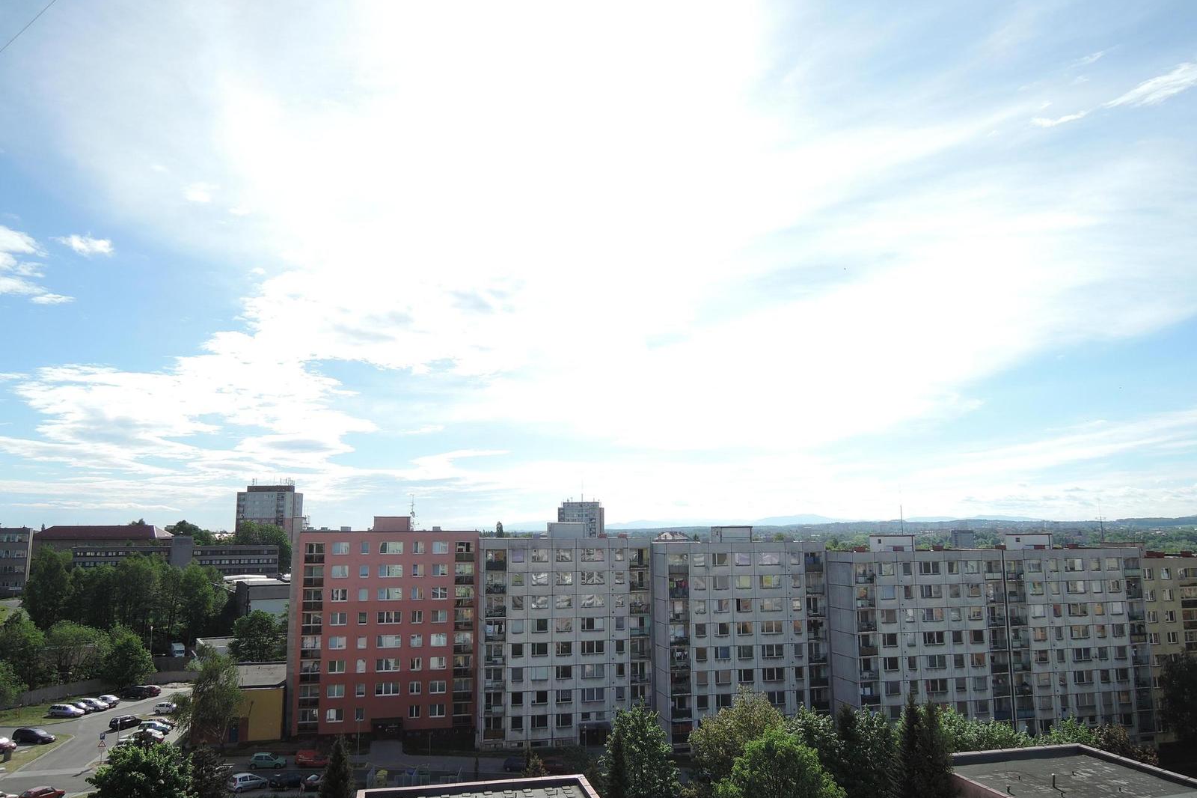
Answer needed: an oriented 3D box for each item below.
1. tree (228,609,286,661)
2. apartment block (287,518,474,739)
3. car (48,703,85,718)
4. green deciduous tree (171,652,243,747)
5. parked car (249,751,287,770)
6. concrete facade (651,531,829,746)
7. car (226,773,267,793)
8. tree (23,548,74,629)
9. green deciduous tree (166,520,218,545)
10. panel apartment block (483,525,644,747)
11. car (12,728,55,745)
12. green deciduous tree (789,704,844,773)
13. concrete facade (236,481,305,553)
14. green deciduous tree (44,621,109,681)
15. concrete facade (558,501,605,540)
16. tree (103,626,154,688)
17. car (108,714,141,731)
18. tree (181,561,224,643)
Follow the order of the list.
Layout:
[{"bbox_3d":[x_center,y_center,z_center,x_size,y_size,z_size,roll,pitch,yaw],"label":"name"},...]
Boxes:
[{"bbox_3d":[-52.410,38.440,128.380,8.400,11.620,8.200,3,-9,-21],"label":"tree"},{"bbox_3d":[-26.950,28.930,107.140,21.500,27.010,11.500,2,-9,-13],"label":"apartment block"},{"bbox_3d":[-75.220,44.130,117.620,4.400,1.470,1.740,0,-8,-2],"label":"car"},{"bbox_3d":[-47.310,36.200,99.790,7.600,11.200,7.400,4,-9,-24],"label":"green deciduous tree"},{"bbox_3d":[-35.240,38.550,88.700,3.750,1.440,1.640,0,-9,-5],"label":"parked car"},{"bbox_3d":[17.620,30.140,107.960,21.500,26.520,11.500,2,-9,-13],"label":"concrete facade"},{"bbox_3d":[-36.120,39.340,85.470,3.820,1.520,1.690,7,-11,-40],"label":"car"},{"bbox_3d":[-104.590,36.570,158.000,8.000,16.150,8.000,5,-11,-32],"label":"tree"},{"bbox_3d":[-168.900,59.690,345.000,17.000,18.480,17.000,4,-10,-25],"label":"green deciduous tree"},{"bbox_3d":[-4.740,29.550,107.430,21.200,26.700,11.500,2,-9,-13],"label":"panel apartment block"},{"bbox_3d":[-64.340,38.250,94.730,4.400,1.470,1.750,-3,-9,16],"label":"car"},{"bbox_3d":[23.120,37.150,87.520,6.300,9.500,6.200,-2,-9,14],"label":"green deciduous tree"},{"bbox_3d":[-156.750,60.060,398.500,27.000,36.000,17.000,1,-8,-9],"label":"concrete facade"},{"bbox_3d":[-85.820,41.940,135.830,9.200,11.200,8.800,5,-10,-31],"label":"green deciduous tree"},{"bbox_3d":[-10.650,86.340,525.000,27.500,41.000,22.000,0,-9,-3],"label":"concrete facade"},{"bbox_3d":[-73.790,40.480,130.720,7.700,9.540,7.400,4,-10,-28],"label":"tree"},{"bbox_3d":[-61.630,41.780,107.950,1.680,1.480,4.000,-6,-10,33],"label":"car"},{"bbox_3d":[-76.830,39.540,161.000,7.400,15.580,7.400,4,-10,-25],"label":"tree"}]

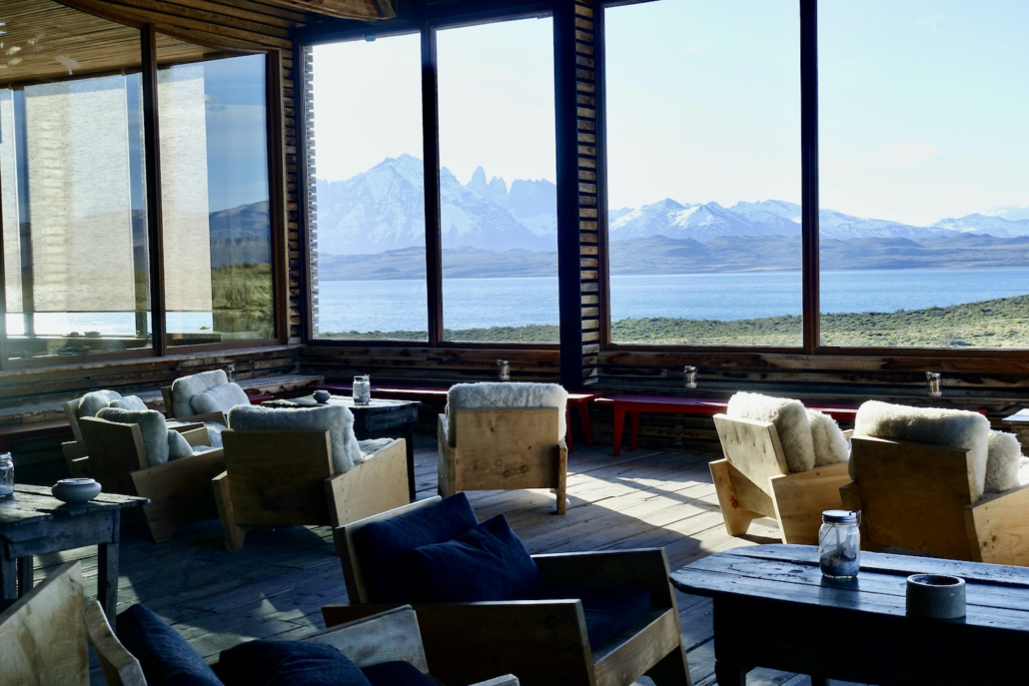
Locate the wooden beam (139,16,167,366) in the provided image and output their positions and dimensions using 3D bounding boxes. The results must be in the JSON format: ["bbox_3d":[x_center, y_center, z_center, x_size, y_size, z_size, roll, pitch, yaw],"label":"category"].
[{"bbox_3d":[-3.199,-1.339,11.433,0.080,2.943,0.100,-4,4,-36],"label":"wooden beam"}]

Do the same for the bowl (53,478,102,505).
[{"bbox_3d":[-1.747,0.591,5.131,0.197,0.080,0.197,-1,3,0],"label":"bowl"}]

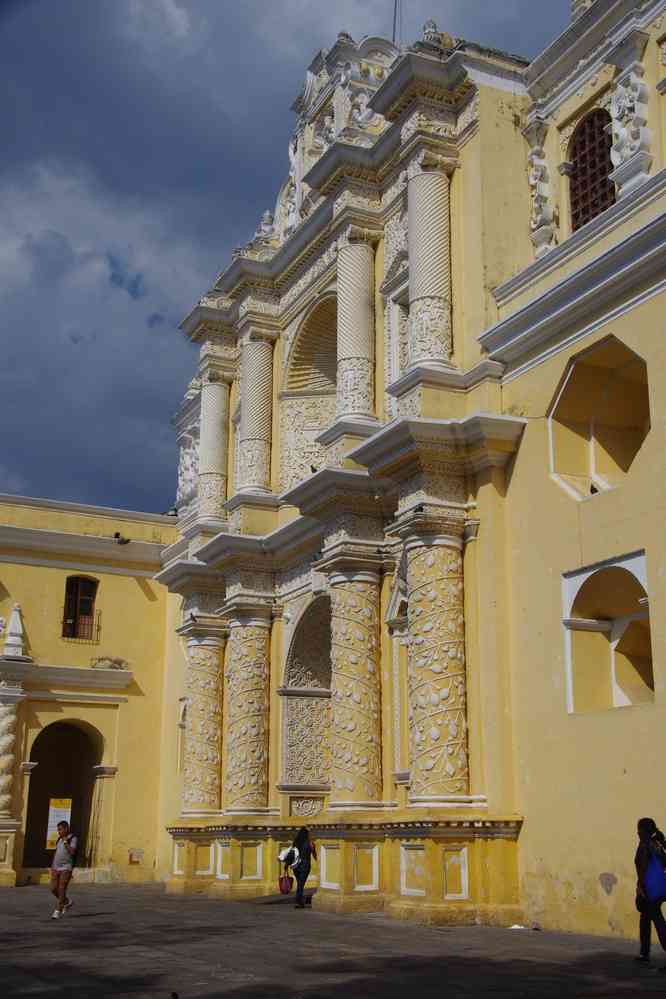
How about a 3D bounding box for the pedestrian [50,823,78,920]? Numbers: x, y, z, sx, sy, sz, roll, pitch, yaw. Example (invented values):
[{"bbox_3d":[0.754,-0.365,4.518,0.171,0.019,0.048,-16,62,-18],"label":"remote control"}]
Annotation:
[{"bbox_3d":[-5.118,7.006,22.704,0.460,1.697,0.470,-8,-18,27],"label":"pedestrian"}]

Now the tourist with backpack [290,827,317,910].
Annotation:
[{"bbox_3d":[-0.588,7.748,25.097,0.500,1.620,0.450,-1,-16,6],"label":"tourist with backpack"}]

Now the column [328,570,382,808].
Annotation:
[{"bbox_3d":[0.476,3.700,23.902,1.038,4.814,1.038,0,-16,0],"label":"column"}]

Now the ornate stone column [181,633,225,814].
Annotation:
[{"bbox_3d":[-3.589,6.303,33.167,1.075,4.745,1.075,8,-17,-24],"label":"ornate stone column"}]

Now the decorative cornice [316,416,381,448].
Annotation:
[{"bbox_3d":[0.395,-1.236,24.932,1.082,0.282,1.329,8,-18,-24],"label":"decorative cornice"}]

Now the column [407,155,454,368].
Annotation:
[{"bbox_3d":[2.009,-4.708,24.754,0.933,4.614,0.933,0,-16,0],"label":"column"}]

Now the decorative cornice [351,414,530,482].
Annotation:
[{"bbox_3d":[1.749,-0.718,21.695,1.962,0.748,3.291,8,-18,-24],"label":"decorative cornice"}]

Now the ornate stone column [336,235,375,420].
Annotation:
[{"bbox_3d":[0.546,-3.843,27.812,0.892,4.533,0.892,0,-16,0],"label":"ornate stone column"}]

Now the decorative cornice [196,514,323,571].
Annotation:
[{"bbox_3d":[-1.762,1.232,28.623,1.672,0.748,5.755,8,-18,-24],"label":"decorative cornice"}]

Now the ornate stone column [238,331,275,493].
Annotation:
[{"bbox_3d":[-2.099,-2.273,32.413,0.892,4.481,0.892,0,-16,0],"label":"ornate stone column"}]

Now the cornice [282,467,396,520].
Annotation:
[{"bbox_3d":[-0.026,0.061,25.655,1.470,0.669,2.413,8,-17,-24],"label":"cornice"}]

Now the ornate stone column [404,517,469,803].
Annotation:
[{"bbox_3d":[1.830,2.903,21.151,1.056,4.787,1.056,0,-16,0],"label":"ornate stone column"}]

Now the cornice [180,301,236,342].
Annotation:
[{"bbox_3d":[-3.924,-5.215,37.186,1.166,0.811,1.977,8,-17,-24],"label":"cornice"}]

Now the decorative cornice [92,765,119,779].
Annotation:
[{"bbox_3d":[-6.896,8.364,36.409,0.510,0.343,1.056,8,-18,-24],"label":"decorative cornice"}]

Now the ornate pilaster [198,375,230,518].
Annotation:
[{"bbox_3d":[-3.353,-1.581,33.721,0.880,4.374,0.880,0,-16,0],"label":"ornate pilaster"}]

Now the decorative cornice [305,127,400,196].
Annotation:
[{"bbox_3d":[0.499,-7.212,26.023,1.144,0.686,3.080,8,-18,-24],"label":"decorative cornice"}]

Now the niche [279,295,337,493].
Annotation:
[{"bbox_3d":[0.229,-2.614,28.797,1.540,4.664,3.960,8,-18,-24],"label":"niche"}]

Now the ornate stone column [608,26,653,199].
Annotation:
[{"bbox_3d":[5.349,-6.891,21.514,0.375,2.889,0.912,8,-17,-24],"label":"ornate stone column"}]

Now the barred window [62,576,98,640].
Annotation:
[{"bbox_3d":[-8.057,3.532,38.564,1.136,2.150,0.304,8,-17,-24],"label":"barred window"}]

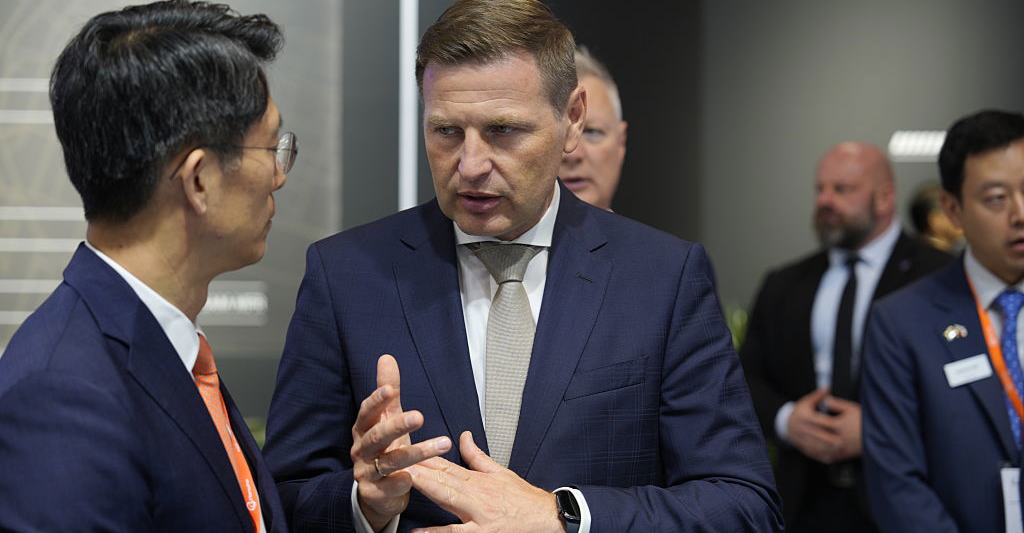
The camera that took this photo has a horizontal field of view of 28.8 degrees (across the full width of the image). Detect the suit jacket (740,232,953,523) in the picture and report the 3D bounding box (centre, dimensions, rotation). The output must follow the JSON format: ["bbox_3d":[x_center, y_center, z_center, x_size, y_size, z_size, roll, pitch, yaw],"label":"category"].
[{"bbox_3d":[0.797,0.300,4.580,0.590,0.790,0.370,0,0,25],"label":"suit jacket"}]

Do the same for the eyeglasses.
[{"bbox_3d":[-0.272,-0.099,1.825,0.130,0.047,0.142,2,-1,-27],"label":"eyeglasses"}]

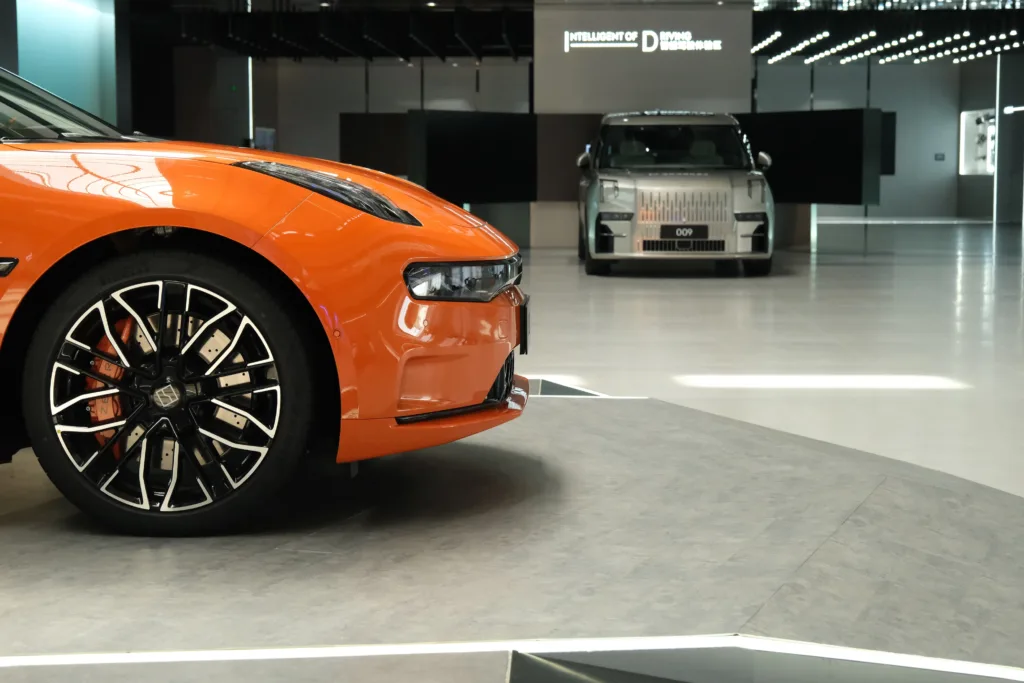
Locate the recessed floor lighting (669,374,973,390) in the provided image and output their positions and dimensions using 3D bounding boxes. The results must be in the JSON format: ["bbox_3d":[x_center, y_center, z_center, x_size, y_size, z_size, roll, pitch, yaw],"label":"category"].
[{"bbox_3d":[1.649,0.226,9.006,1.500,0.020,0.600,0,6,1],"label":"recessed floor lighting"}]

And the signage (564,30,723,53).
[{"bbox_3d":[1.901,-4.335,24.238,2.270,0.310,0.050,0,6,1],"label":"signage"}]

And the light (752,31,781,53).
[{"bbox_3d":[4.346,-5.251,30.281,0.110,0.100,7.100,0,6,1],"label":"light"}]

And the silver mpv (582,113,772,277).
[{"bbox_3d":[1.842,-1.812,19.772,2.120,1.840,5.200,0,6,1],"label":"silver mpv"}]

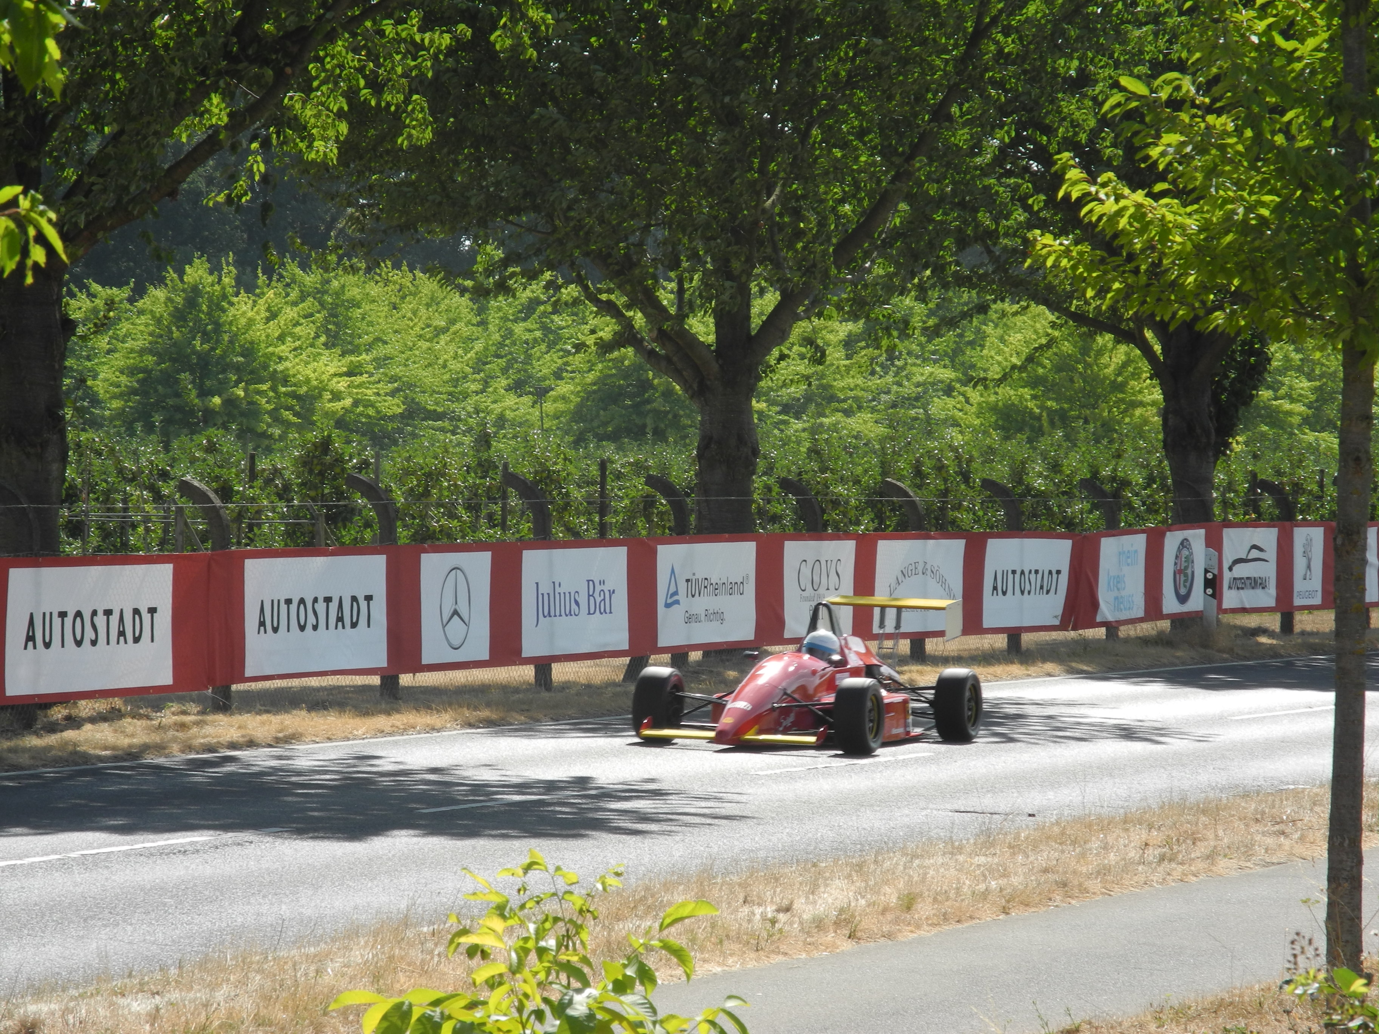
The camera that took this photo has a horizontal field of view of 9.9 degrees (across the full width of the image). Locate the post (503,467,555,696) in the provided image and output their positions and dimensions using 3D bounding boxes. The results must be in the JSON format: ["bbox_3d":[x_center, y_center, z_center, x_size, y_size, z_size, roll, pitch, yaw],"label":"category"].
[{"bbox_3d":[-1.339,0.533,66.240,0.400,1.809,0.115,0,0,18],"label":"post"}]

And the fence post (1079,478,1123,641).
[{"bbox_3d":[4.303,0.456,83.300,0.440,1.750,0.115,0,0,19],"label":"fence post"}]

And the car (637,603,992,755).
[{"bbox_3d":[0.917,1.123,57.907,1.750,1.040,4.280,2,1,18],"label":"car"}]

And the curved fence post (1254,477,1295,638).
[{"bbox_3d":[6.271,0.426,85.307,0.375,1.672,0.105,0,0,19],"label":"curved fence post"}]

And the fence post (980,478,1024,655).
[{"bbox_3d":[3.130,0.496,79.740,0.400,1.758,0.115,0,0,18],"label":"fence post"}]

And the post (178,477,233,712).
[{"bbox_3d":[-3.607,0.578,59.340,0.400,1.741,0.115,0,0,18],"label":"post"}]

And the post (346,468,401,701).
[{"bbox_3d":[-2.490,0.539,62.740,0.400,1.782,0.115,0,0,18],"label":"post"}]

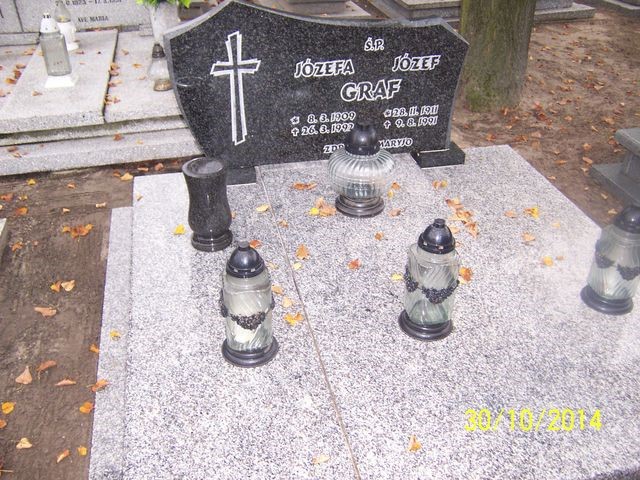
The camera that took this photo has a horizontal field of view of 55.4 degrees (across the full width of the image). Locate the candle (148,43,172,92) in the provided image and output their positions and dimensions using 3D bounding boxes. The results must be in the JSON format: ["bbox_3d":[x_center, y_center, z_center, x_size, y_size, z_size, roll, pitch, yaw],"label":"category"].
[{"bbox_3d":[-0.822,-0.897,3.148,0.135,0.227,0.135,-6,34,-11],"label":"candle"}]

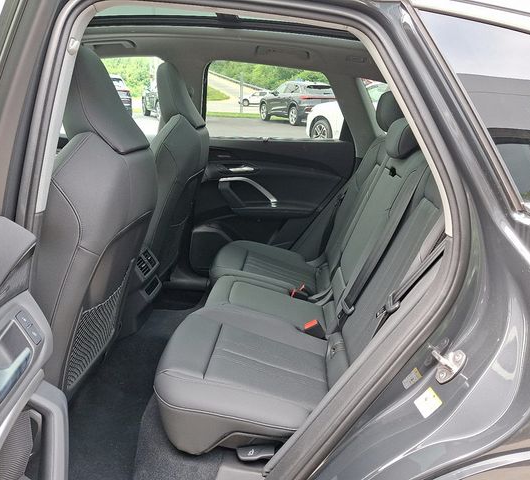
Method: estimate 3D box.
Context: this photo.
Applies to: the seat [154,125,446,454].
[{"bbox_3d":[0.135,-0.043,1.559,0.803,0.819,1.329,1,18,3],"label":"seat"}]

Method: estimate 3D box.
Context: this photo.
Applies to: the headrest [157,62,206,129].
[{"bbox_3d":[-0.322,-0.568,1.812,0.170,0.254,0.278,1,18,3],"label":"headrest"}]

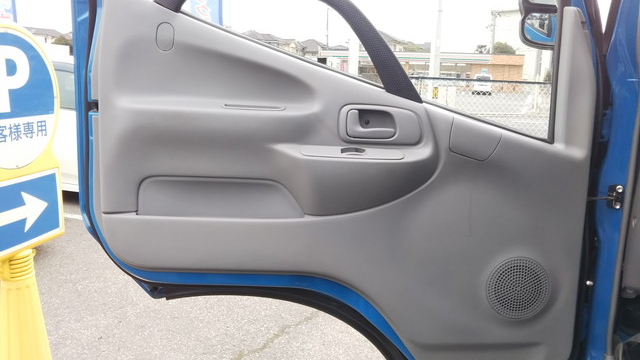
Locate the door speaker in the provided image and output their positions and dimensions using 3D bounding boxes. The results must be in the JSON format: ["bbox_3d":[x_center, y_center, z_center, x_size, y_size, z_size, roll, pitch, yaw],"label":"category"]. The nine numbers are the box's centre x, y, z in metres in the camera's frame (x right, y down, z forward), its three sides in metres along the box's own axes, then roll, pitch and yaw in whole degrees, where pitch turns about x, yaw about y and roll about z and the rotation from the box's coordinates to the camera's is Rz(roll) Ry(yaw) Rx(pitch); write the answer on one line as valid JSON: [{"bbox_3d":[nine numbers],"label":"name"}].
[{"bbox_3d":[0.399,0.218,1.115,0.128,0.128,0.025,1,9,-2],"label":"door speaker"}]

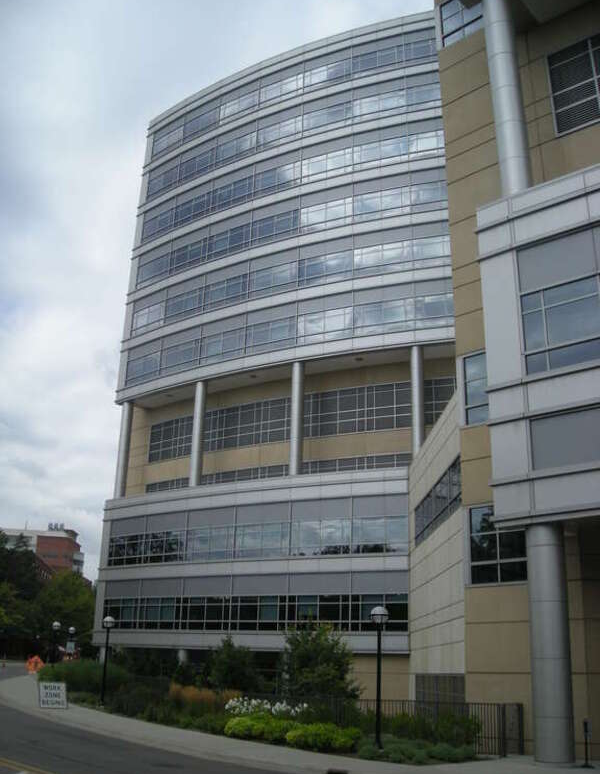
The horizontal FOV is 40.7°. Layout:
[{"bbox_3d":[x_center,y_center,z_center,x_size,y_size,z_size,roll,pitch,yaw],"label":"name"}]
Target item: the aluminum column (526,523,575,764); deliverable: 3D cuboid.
[{"bbox_3d":[5.383,5.392,17.453,0.830,4.905,0.830,2,-20,0],"label":"aluminum column"}]

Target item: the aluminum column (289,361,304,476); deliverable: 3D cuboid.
[{"bbox_3d":[-0.232,1.883,50.591,0.690,7.402,0.690,2,-20,0],"label":"aluminum column"}]

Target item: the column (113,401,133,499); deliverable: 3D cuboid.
[{"bbox_3d":[-12.670,4.477,57.930,0.720,7.098,0.720,2,-20,0],"label":"column"}]

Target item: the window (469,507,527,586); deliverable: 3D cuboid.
[{"bbox_3d":[4.809,3.751,19.620,1.580,1.913,0.150,-16,-26,40],"label":"window"}]

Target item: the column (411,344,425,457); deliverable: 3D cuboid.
[{"bbox_3d":[6.872,1.074,47.871,0.680,7.576,0.680,2,-20,0],"label":"column"}]

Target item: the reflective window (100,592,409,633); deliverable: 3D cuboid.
[{"bbox_3d":[-3.688,13.504,48.343,21.198,1.950,0.900,-9,-22,27],"label":"reflective window"}]

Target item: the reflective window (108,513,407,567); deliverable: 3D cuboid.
[{"bbox_3d":[-3.645,9.608,49.726,21.420,2.080,0.900,-9,-22,27],"label":"reflective window"}]

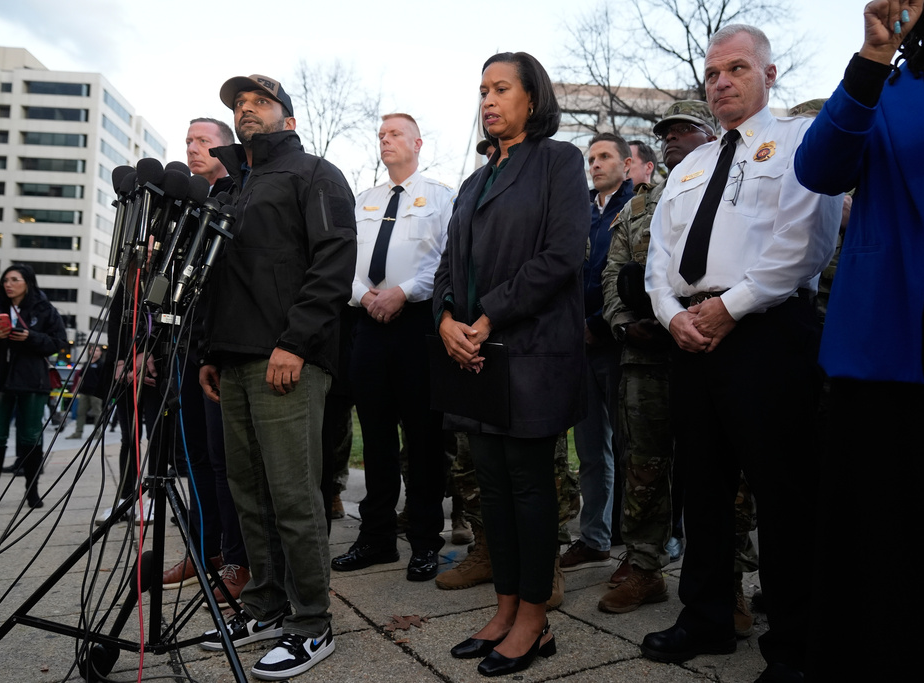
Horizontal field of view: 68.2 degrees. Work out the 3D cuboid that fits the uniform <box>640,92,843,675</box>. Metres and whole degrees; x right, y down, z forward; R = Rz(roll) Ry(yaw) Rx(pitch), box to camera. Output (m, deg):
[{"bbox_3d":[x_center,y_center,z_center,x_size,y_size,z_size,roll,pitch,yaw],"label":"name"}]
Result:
[{"bbox_3d":[0.748,0.114,1.852,0.400,1.540,0.550,3,-5,-30],"label":"uniform"}]

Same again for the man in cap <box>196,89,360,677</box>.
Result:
[{"bbox_3d":[-0.528,0.029,2.009,0.530,1.710,0.400,-4,-6,43],"label":"man in cap"}]

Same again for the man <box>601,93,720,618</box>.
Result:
[{"bbox_3d":[0.774,0.028,2.413,0.410,1.800,0.560,4,-6,-40],"label":"man"}]

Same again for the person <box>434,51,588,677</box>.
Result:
[{"bbox_3d":[0.152,0.024,1.979,0.370,1.710,0.470,4,-6,-35],"label":"person"}]

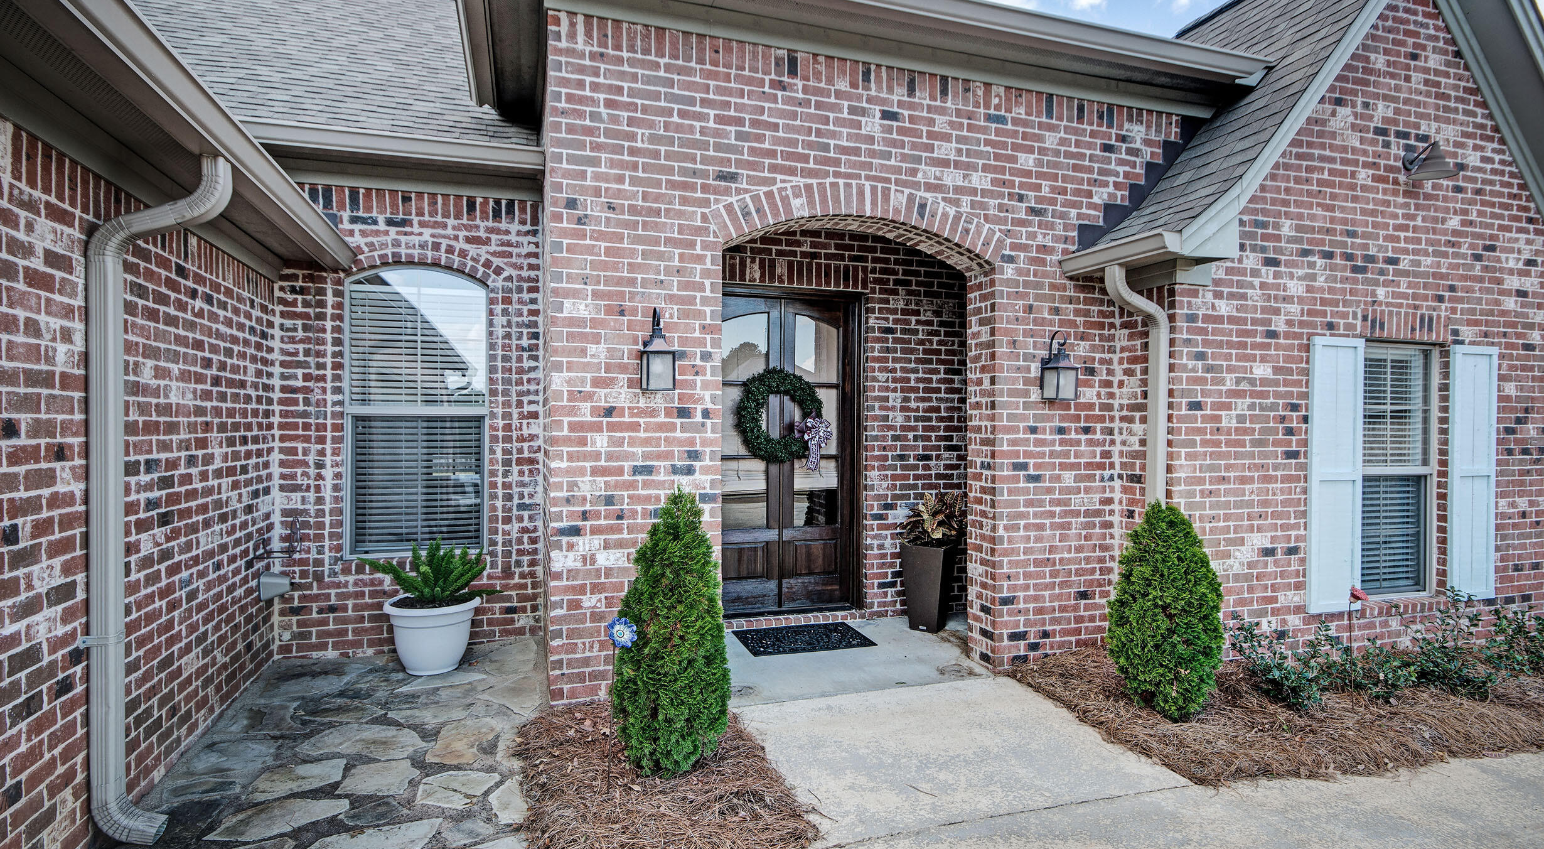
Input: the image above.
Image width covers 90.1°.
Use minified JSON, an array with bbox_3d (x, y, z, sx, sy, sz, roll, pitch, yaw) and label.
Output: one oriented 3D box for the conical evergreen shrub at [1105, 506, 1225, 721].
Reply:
[{"bbox_3d":[2.159,1.000,4.228,0.580,1.160,0.580,0,0,-18],"label":"conical evergreen shrub"}]

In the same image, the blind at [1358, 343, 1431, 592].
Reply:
[{"bbox_3d":[4.437,0.317,5.593,0.870,1.760,0.060,0,0,-18],"label":"blind"}]

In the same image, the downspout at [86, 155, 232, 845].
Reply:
[{"bbox_3d":[-2.225,0.262,2.811,0.420,2.500,0.110,0,0,-18],"label":"downspout"}]

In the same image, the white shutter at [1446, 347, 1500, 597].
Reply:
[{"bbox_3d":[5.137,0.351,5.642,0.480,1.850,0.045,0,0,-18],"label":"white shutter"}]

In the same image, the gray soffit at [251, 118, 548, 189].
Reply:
[{"bbox_3d":[-2.427,-1.714,4.890,1.860,0.180,0.440,0,0,-18],"label":"gray soffit"}]

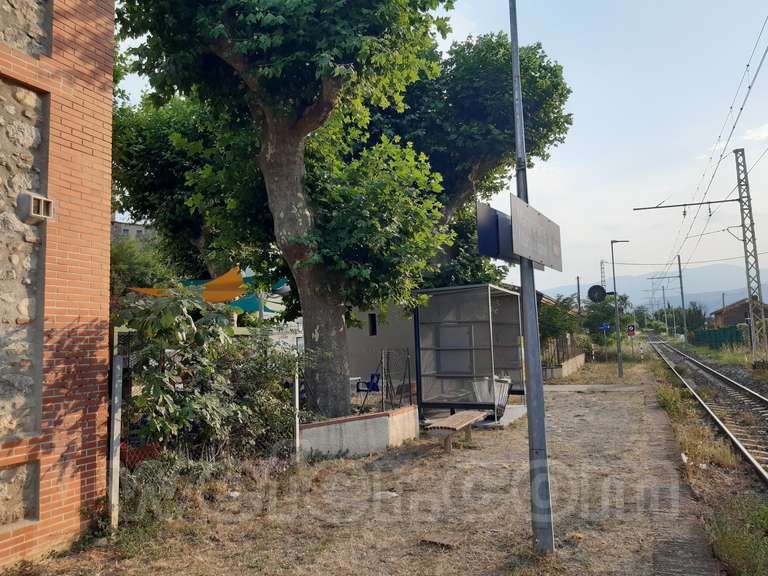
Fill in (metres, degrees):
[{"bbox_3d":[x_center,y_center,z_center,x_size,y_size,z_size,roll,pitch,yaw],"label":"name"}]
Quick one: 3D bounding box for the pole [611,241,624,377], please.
[{"bbox_3d":[9.273,0.799,23.037,0.150,5.420,0.150,-4,-6,24],"label":"pole"}]

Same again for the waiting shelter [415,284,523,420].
[{"bbox_3d":[1.884,1.357,12.124,1.560,2.580,2.580,-4,-6,24],"label":"waiting shelter"}]

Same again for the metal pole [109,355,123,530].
[{"bbox_3d":[-2.423,1.390,5.231,0.075,1.550,0.075,-4,-6,24],"label":"metal pole"}]

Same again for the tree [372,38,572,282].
[{"bbox_3d":[2.315,-2.259,17.883,6.800,10.900,6.800,-4,-6,24],"label":"tree"}]

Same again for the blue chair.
[{"bbox_3d":[-0.376,2.429,13.558,0.580,0.850,0.570,-3,-6,8],"label":"blue chair"}]

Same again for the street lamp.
[{"bbox_3d":[9.464,0.785,22.951,0.620,5.420,0.200,-4,-6,24],"label":"street lamp"}]

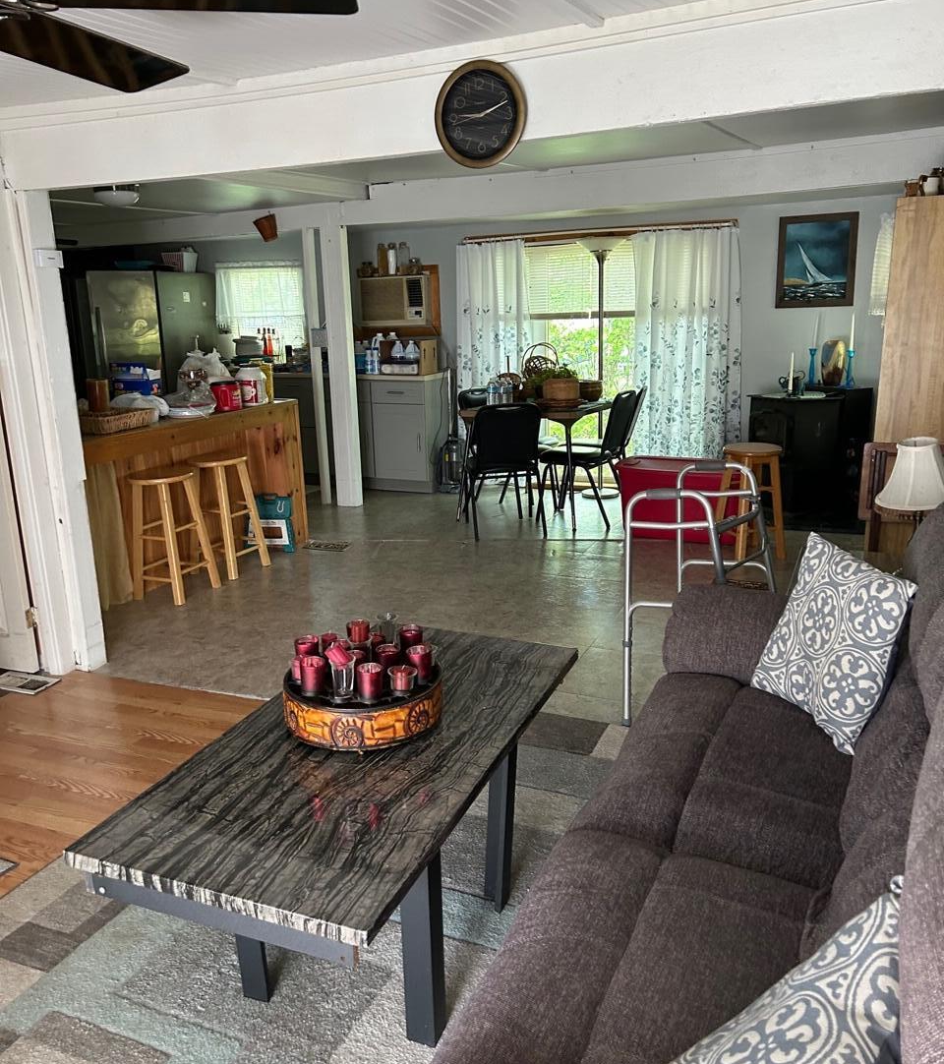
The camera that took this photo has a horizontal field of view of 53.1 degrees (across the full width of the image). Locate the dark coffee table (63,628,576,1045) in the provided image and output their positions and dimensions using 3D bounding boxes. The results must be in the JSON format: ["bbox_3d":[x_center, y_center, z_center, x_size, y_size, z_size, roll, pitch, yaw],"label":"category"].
[{"bbox_3d":[-0.228,0.726,2.302,0.651,0.530,1.295,4,15,21],"label":"dark coffee table"}]

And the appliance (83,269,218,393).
[{"bbox_3d":[-2.786,-1.417,8.510,0.793,1.760,0.744,6,16,26],"label":"appliance"}]

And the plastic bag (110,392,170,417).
[{"bbox_3d":[-1.815,-0.667,5.093,0.210,0.130,0.260,5,16,27],"label":"plastic bag"}]

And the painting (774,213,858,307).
[{"bbox_3d":[2.317,-1.818,6.359,0.500,0.600,0.030,6,16,26],"label":"painting"}]

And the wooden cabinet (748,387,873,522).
[{"bbox_3d":[2.168,-0.505,6.051,0.670,0.800,0.560,5,16,27],"label":"wooden cabinet"}]

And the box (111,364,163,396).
[{"bbox_3d":[-2.015,-0.866,5.631,0.270,0.200,0.150,3,15,20],"label":"box"}]

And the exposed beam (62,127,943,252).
[{"bbox_3d":[-0.431,-2.172,6.235,6.900,0.250,0.140,5,16,27],"label":"exposed beam"}]

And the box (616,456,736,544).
[{"bbox_3d":[1.285,-0.197,5.804,0.730,0.440,0.430,5,16,27],"label":"box"}]

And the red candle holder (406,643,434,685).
[{"bbox_3d":[-0.134,0.339,2.421,0.060,0.080,0.060,-2,14,0],"label":"red candle holder"}]

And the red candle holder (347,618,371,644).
[{"bbox_3d":[-0.297,0.258,2.460,0.056,0.060,0.056,-2,14,0],"label":"red candle holder"}]

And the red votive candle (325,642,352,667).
[{"bbox_3d":[-0.313,0.291,2.230,0.041,0.050,0.041,-33,15,36],"label":"red votive candle"}]

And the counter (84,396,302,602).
[{"bbox_3d":[-1.705,-0.175,5.154,0.650,0.905,1.720,6,16,28],"label":"counter"}]

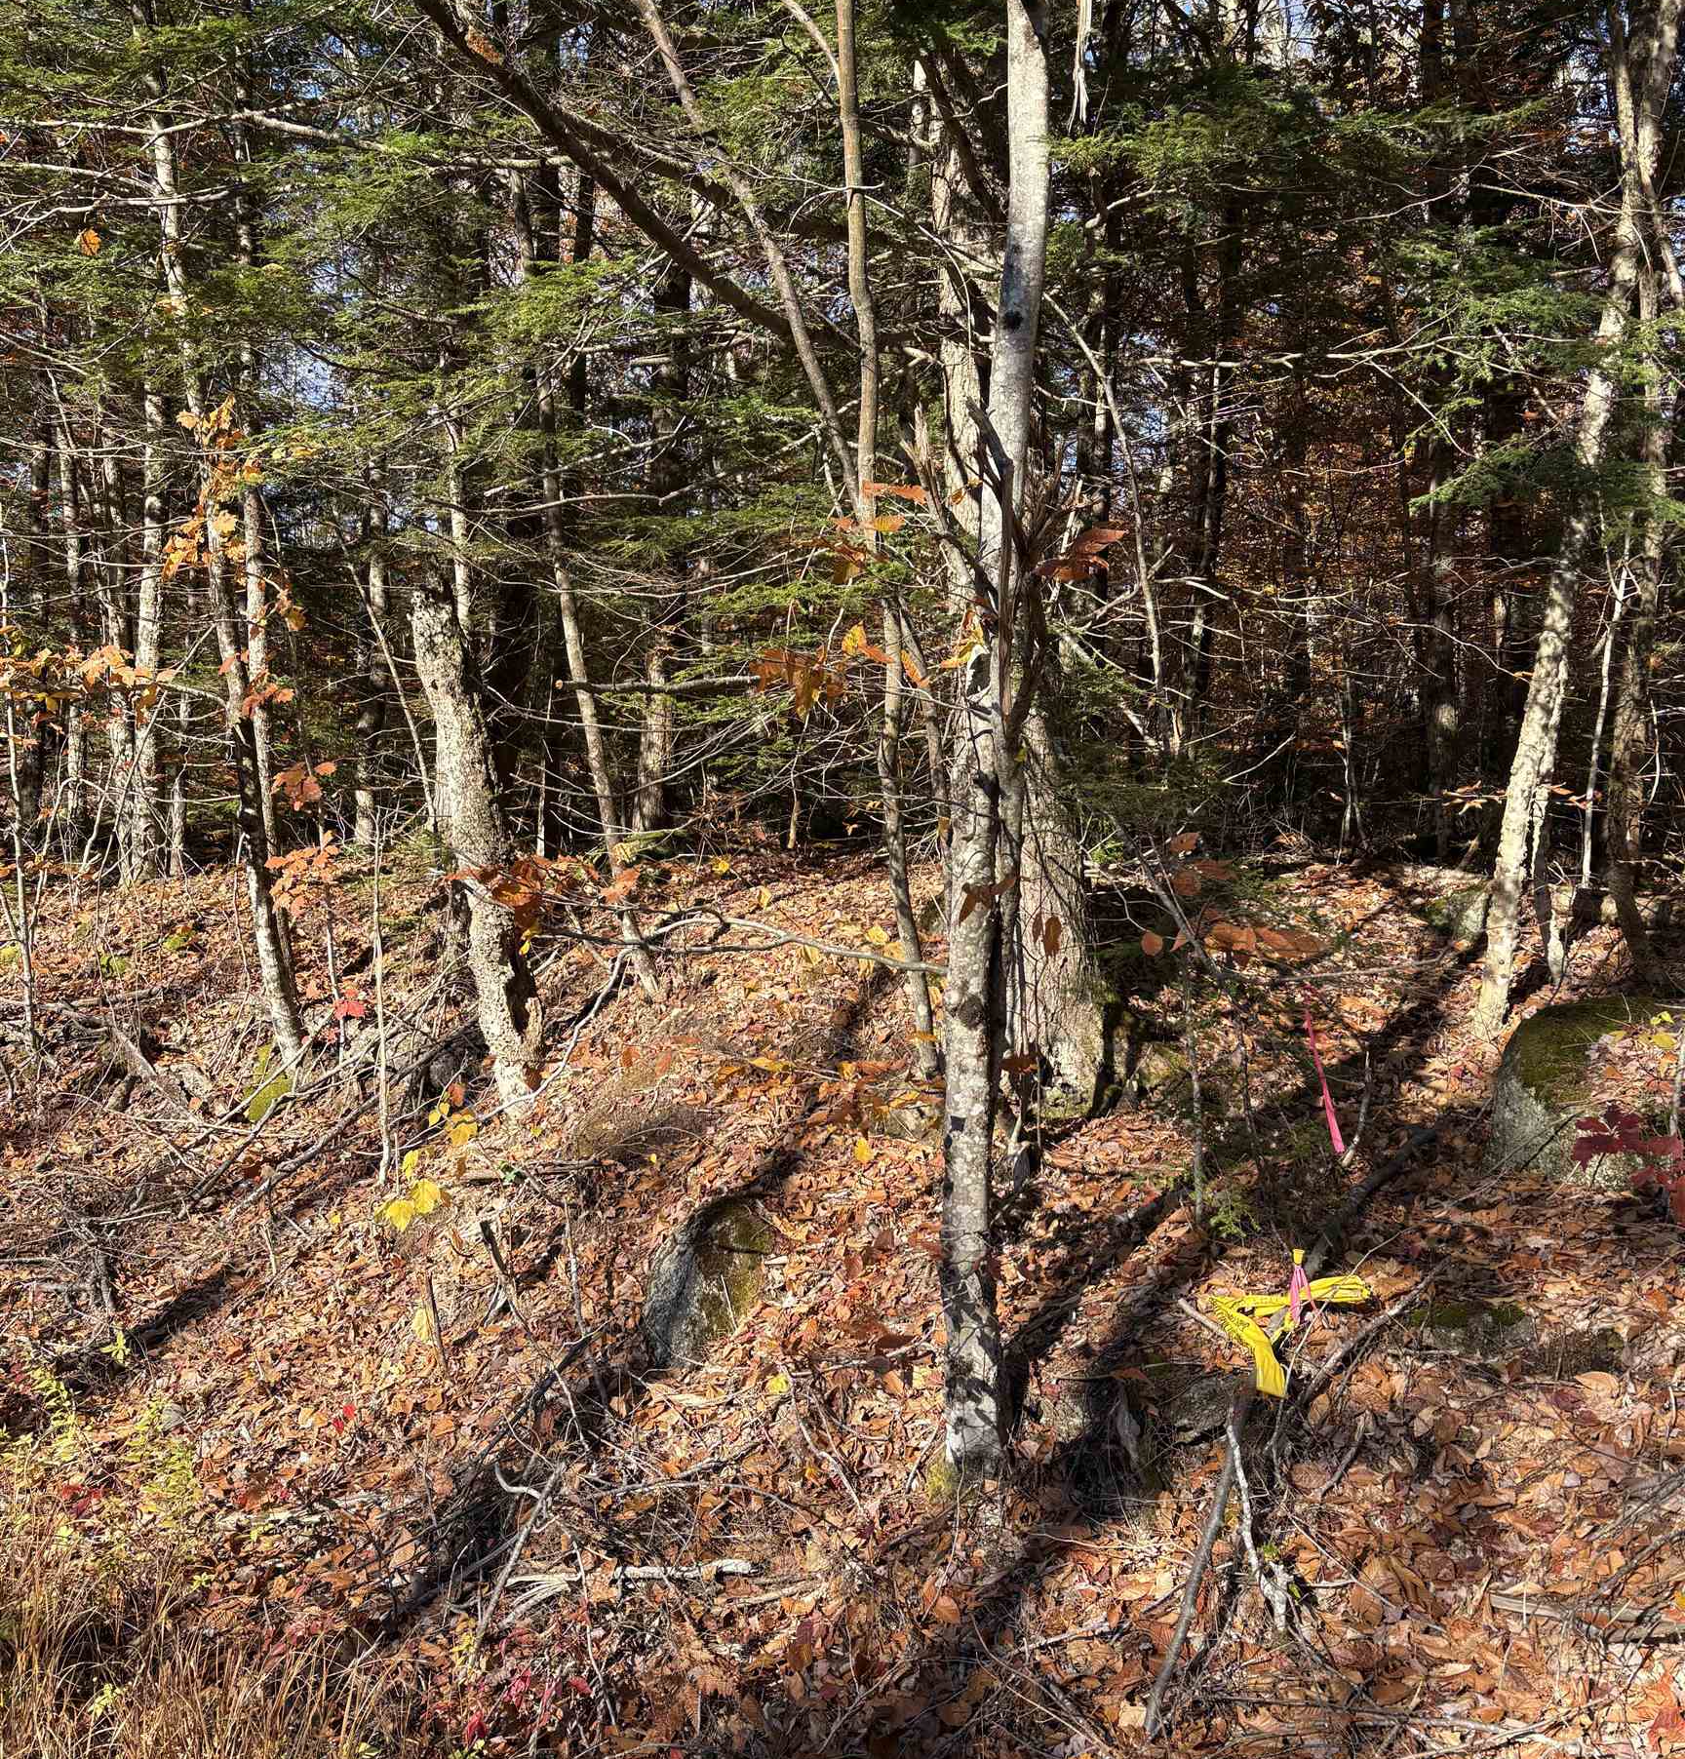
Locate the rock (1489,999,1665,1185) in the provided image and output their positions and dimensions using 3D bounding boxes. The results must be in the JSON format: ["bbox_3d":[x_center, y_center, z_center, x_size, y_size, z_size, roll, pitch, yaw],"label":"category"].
[{"bbox_3d":[2.525,0.715,5.800,0.600,0.500,0.540,5,13,24],"label":"rock"}]

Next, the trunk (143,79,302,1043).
[{"bbox_3d":[-2.322,-1.032,6.386,0.200,3.660,0.200,-3,13,0],"label":"trunk"}]

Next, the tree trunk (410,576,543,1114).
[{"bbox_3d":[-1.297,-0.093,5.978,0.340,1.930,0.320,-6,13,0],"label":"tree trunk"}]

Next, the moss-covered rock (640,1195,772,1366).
[{"bbox_3d":[-0.369,1.107,4.700,0.360,0.380,0.360,0,12,0],"label":"moss-covered rock"}]

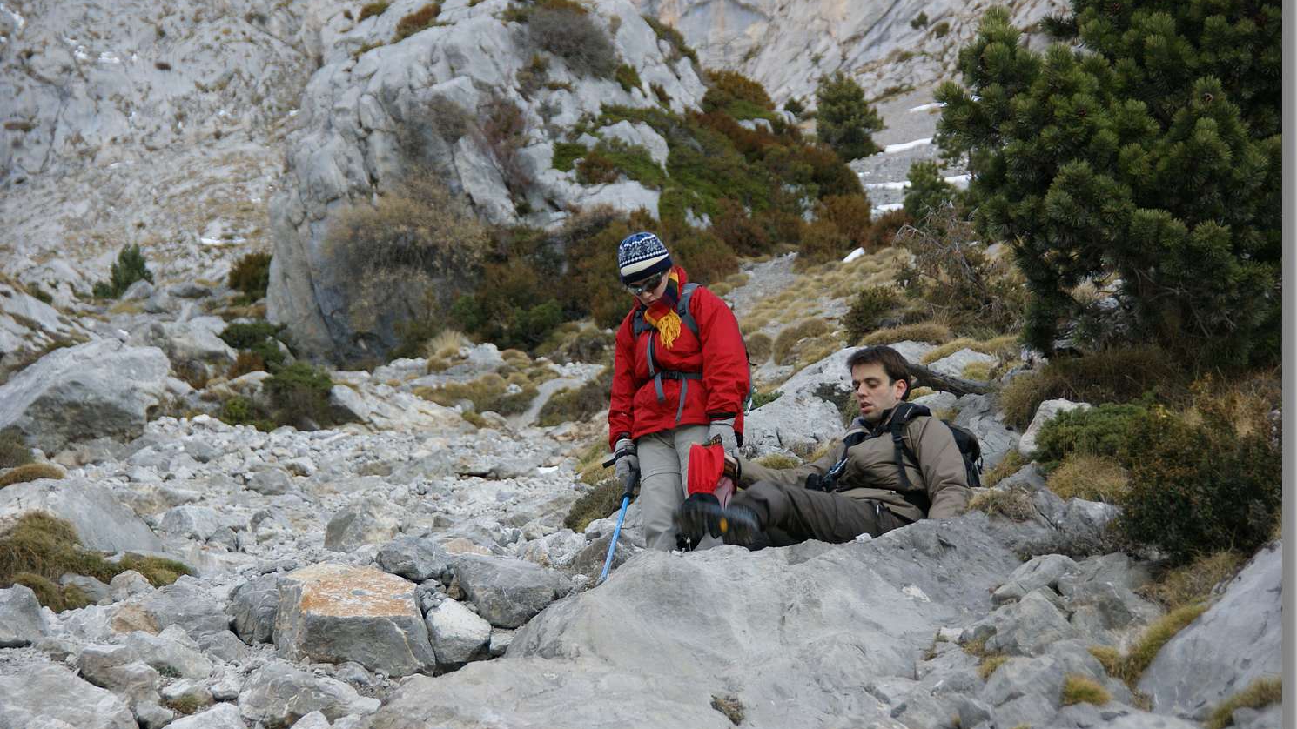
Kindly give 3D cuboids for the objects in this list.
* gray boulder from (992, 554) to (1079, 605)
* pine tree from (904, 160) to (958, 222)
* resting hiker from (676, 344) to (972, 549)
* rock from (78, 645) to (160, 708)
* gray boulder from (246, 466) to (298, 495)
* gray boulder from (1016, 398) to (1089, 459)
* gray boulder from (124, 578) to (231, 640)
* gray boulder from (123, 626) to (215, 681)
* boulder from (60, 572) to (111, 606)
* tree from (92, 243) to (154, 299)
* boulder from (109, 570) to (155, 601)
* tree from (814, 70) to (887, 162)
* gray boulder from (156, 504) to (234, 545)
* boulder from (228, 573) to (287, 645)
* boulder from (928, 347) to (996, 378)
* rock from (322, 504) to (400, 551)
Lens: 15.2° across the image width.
[{"bbox_3d":[1.216,0.679,15.300,0.279,0.157,0.223,0,-4,0],"label":"gray boulder"},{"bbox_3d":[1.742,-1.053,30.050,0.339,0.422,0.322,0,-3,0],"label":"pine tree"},{"bbox_3d":[0.592,0.291,16.350,1.100,0.740,0.680,3,-5,-40],"label":"resting hiker"},{"bbox_3d":[-1.744,1.028,16.050,0.278,0.201,0.236,0,-3,0],"label":"rock"},{"bbox_3d":[-1.566,0.487,20.250,0.203,0.117,0.173,0,-3,0],"label":"gray boulder"},{"bbox_3d":[1.544,0.244,18.550,0.275,0.229,0.234,0,-3,0],"label":"gray boulder"},{"bbox_3d":[-1.657,0.862,17.150,0.373,0.208,0.298,0,-3,0],"label":"gray boulder"},{"bbox_3d":[-1.630,0.983,16.550,0.311,0.177,0.249,0,-3,0],"label":"gray boulder"},{"bbox_3d":[-1.902,0.762,16.500,0.200,0.120,0.170,0,-3,0],"label":"boulder"},{"bbox_3d":[-5.067,-0.898,47.000,0.601,0.542,0.540,0,-4,0],"label":"tree"},{"bbox_3d":[-1.718,0.734,16.200,0.149,0.109,0.127,0,-4,0],"label":"boulder"},{"bbox_3d":[2.886,-3.560,70.000,1.000,1.320,1.000,0,-3,0],"label":"tree"},{"bbox_3d":[-1.727,0.609,18.600,0.288,0.148,0.231,0,-4,0],"label":"gray boulder"},{"bbox_3d":[-1.255,0.796,15.800,0.240,0.230,0.260,0,-3,0],"label":"boulder"},{"bbox_3d":[1.287,-0.003,20.000,0.290,0.140,0.270,0,-3,0],"label":"boulder"},{"bbox_3d":[-1.074,0.610,18.200,0.278,0.179,0.237,0,-4,0],"label":"rock"}]

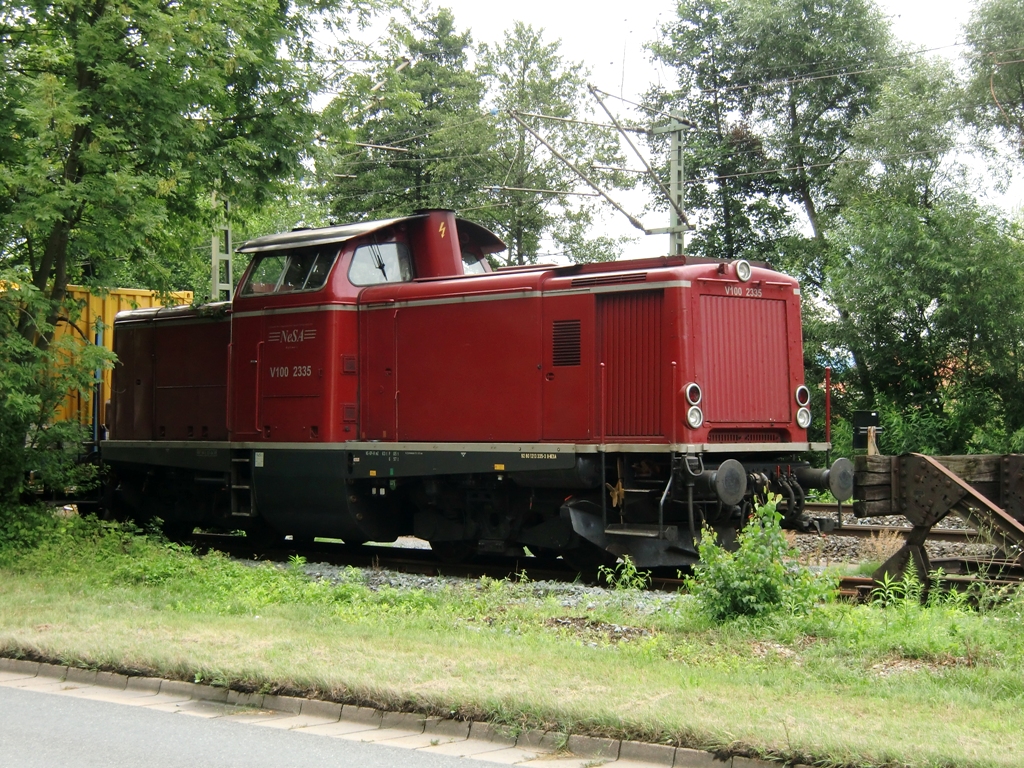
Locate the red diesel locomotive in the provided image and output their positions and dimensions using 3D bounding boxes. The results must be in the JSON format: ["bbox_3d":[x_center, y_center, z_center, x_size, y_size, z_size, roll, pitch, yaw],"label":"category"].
[{"bbox_3d":[-1.547,0.011,20.835,3.070,4.260,12.300,1,-2,-45],"label":"red diesel locomotive"}]

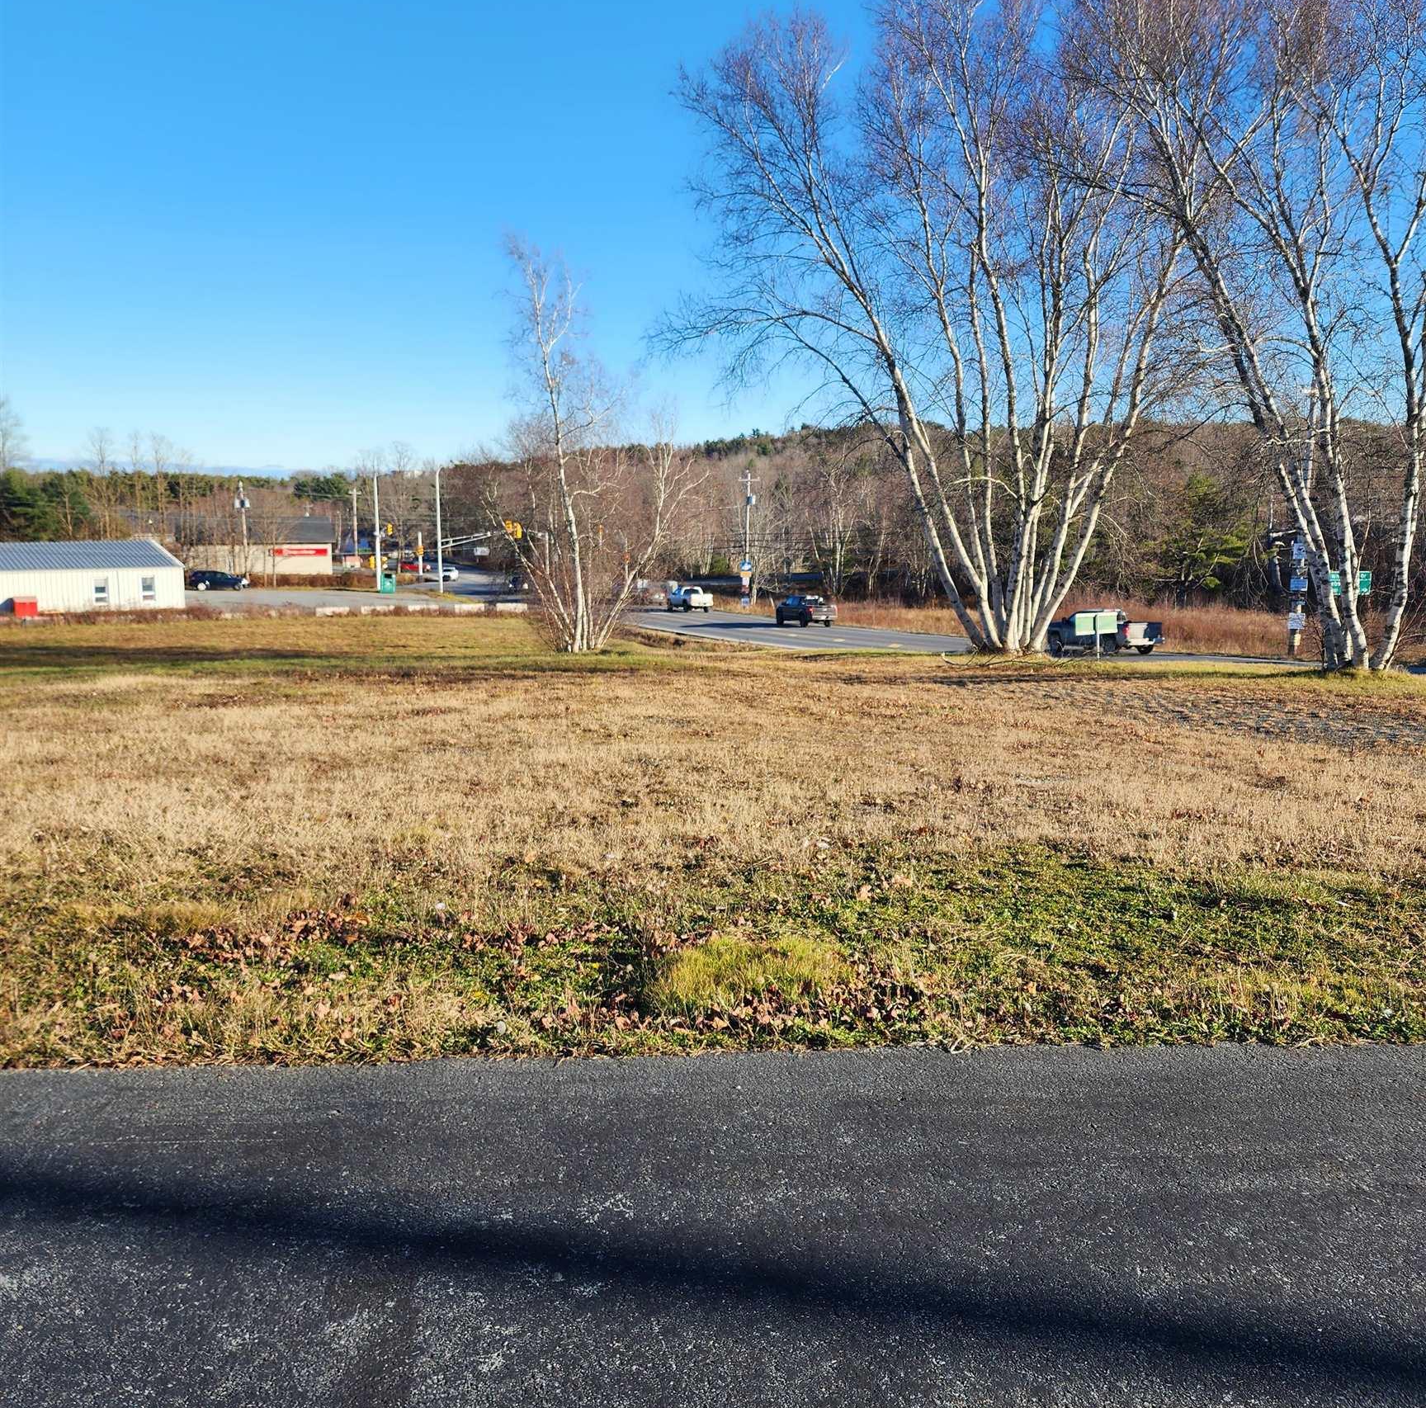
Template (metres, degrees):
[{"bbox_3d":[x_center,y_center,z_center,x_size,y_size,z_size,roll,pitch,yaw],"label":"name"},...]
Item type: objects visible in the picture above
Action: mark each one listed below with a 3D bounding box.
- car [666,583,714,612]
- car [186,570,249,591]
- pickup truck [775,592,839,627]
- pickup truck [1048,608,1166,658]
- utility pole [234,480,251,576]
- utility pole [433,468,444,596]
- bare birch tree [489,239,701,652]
[{"bbox_3d":[-1.870,-8.300,100.500,2.020,1.920,5.800,-3,7,-21],"label":"car"},{"bbox_3d":[-39.300,-9.740,100.000,4.650,1.580,1.830,-1,7,-12],"label":"car"},{"bbox_3d":[6.110,-6.130,83.200,2.030,1.950,5.850,-2,7,-19],"label":"pickup truck"},{"bbox_3d":[16.950,-3.180,55.000,2.050,1.920,5.850,-2,7,-19],"label":"pickup truck"},{"bbox_3d":[-39.900,-14.500,107.000,1.100,9.000,0.800,0,7,0],"label":"utility pole"},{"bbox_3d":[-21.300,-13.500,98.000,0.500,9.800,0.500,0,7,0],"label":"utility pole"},{"bbox_3d":[-3.500,-7.550,37.400,6.400,12.000,5.500,0,7,0],"label":"bare birch tree"}]

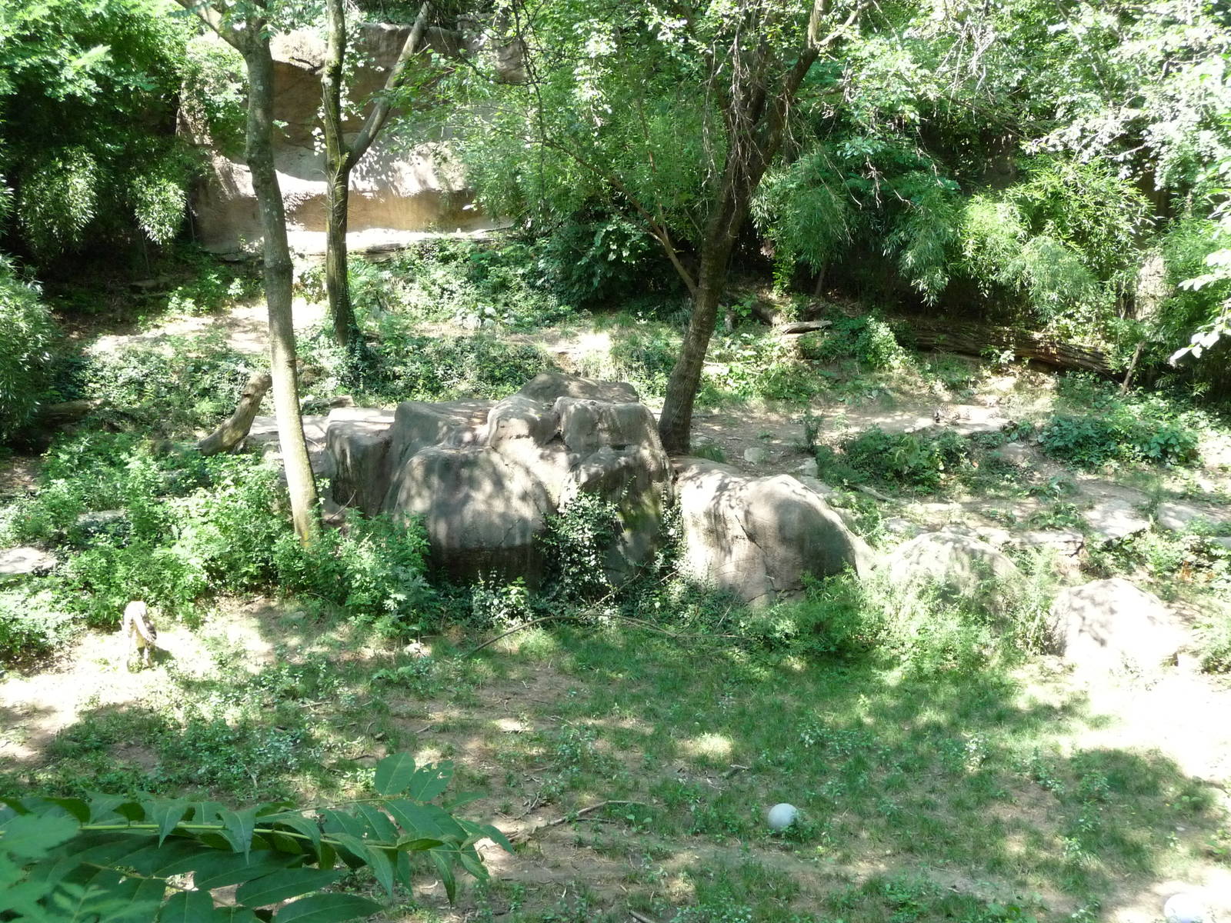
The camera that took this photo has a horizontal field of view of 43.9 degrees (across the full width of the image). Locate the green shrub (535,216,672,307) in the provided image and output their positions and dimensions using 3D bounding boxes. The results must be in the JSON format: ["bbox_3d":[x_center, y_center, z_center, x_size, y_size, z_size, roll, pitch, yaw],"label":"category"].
[{"bbox_3d":[-0.213,-3.552,27.089,2.318,1.442,1.854,0,13,0],"label":"green shrub"}]

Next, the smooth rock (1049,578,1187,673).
[{"bbox_3d":[5.540,1.790,16.892,1.360,0.824,1.133,0,13,0],"label":"smooth rock"}]

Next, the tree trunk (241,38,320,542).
[{"bbox_3d":[-4.006,-2.035,18.437,0.443,5.974,0.433,-3,13,1],"label":"tree trunk"}]

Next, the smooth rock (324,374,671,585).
[{"bbox_3d":[-1.451,0.227,19.467,4.068,2.318,2.678,0,13,0],"label":"smooth rock"}]

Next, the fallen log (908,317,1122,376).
[{"bbox_3d":[6.302,-1.819,24.411,3.451,0.515,0.536,10,16,25],"label":"fallen log"}]

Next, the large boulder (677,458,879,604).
[{"bbox_3d":[1.985,0.900,18.952,2.318,1.494,1.751,0,13,0],"label":"large boulder"}]

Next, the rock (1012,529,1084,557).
[{"bbox_3d":[5.247,0.985,18.540,0.845,0.247,0.567,0,13,0],"label":"rock"}]

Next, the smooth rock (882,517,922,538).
[{"bbox_3d":[3.552,0.828,18.952,0.474,0.185,0.412,0,13,0],"label":"smooth rock"}]

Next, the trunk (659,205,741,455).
[{"bbox_3d":[1.085,-1.681,19.724,0.597,3.244,0.515,9,13,-2],"label":"trunk"}]

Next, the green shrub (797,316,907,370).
[{"bbox_3d":[3.800,-1.896,24.411,1.596,0.670,1.133,0,13,0],"label":"green shrub"}]

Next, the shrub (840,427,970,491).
[{"bbox_3d":[3.763,-0.019,19.879,1.545,0.618,1.133,0,13,0],"label":"shrub"}]

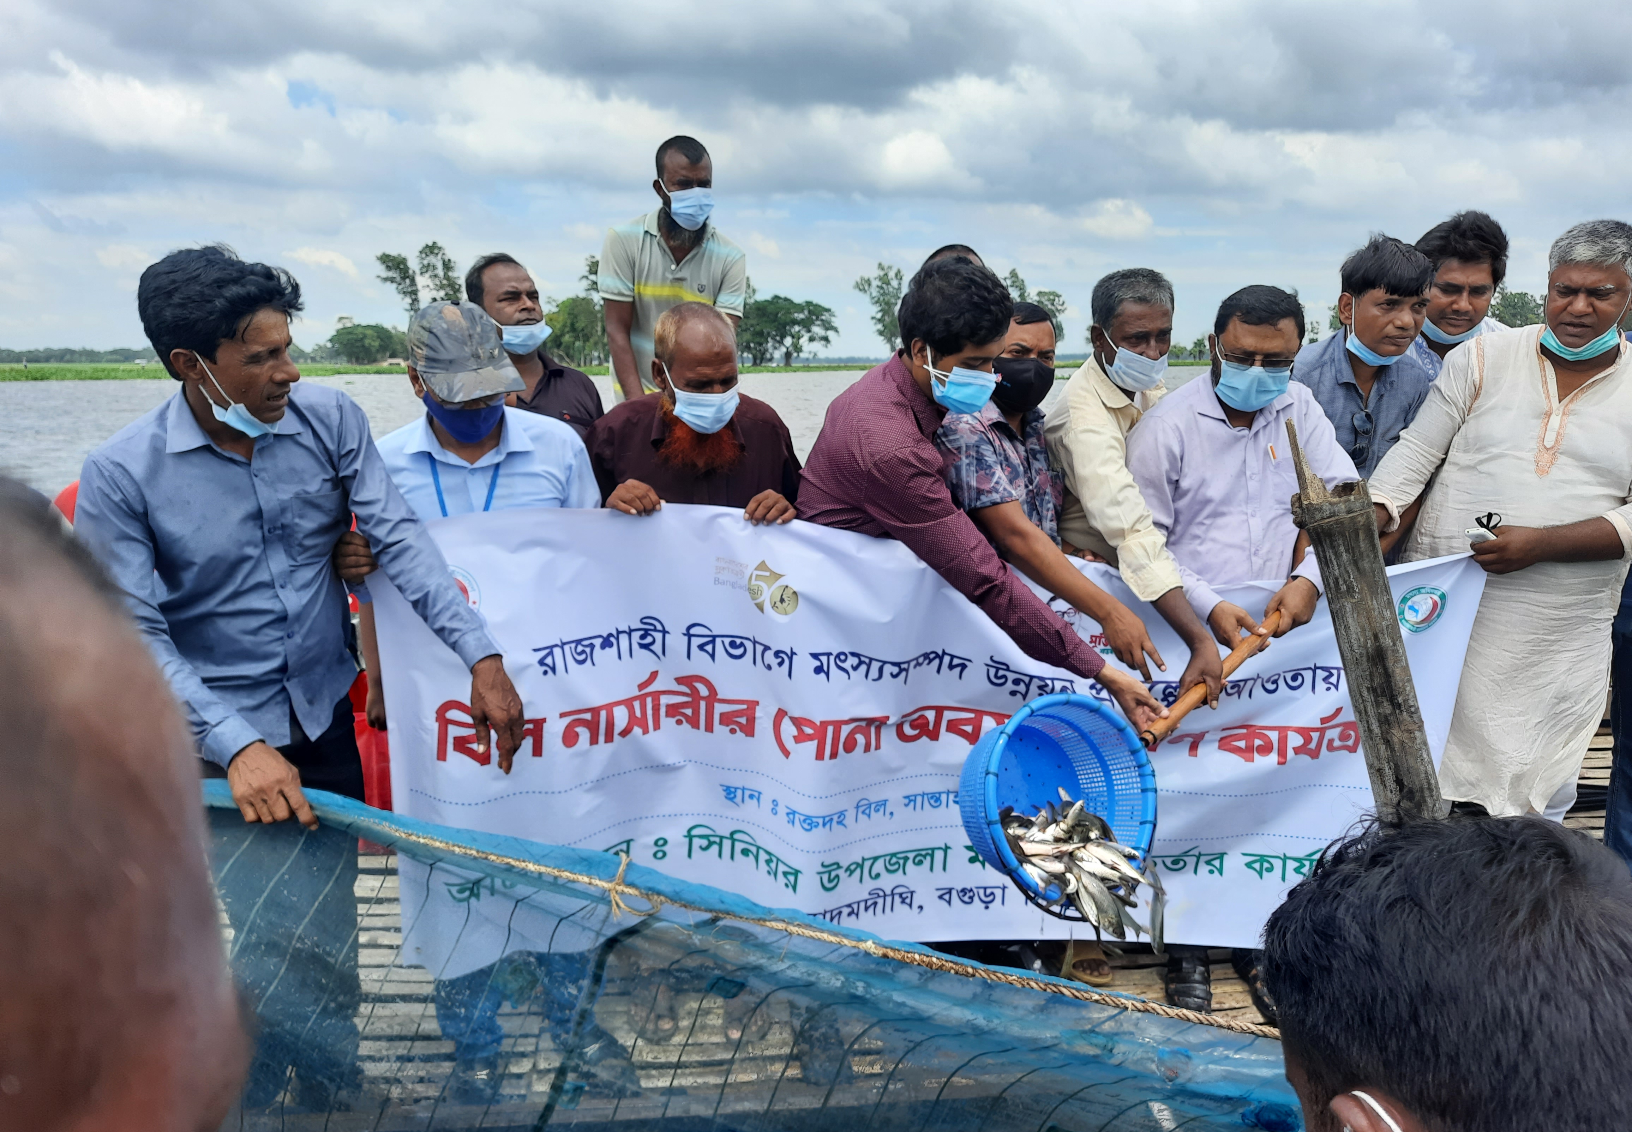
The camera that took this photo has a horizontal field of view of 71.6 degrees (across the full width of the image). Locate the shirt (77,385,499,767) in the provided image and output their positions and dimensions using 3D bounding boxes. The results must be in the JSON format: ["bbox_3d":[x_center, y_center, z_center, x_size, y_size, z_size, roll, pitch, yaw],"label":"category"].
[{"bbox_3d":[-0.833,0.006,1.761,0.510,0.590,0.500,-7,13,-32],"label":"shirt"}]

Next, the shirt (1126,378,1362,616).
[{"bbox_3d":[0.834,-0.061,2.227,0.460,0.600,0.400,3,11,16],"label":"shirt"}]

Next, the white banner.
[{"bbox_3d":[0.197,0.317,2.040,1.920,0.820,0.130,0,10,0],"label":"white banner"}]

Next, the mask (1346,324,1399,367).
[{"bbox_3d":[1.020,-0.402,2.070,0.115,0.075,0.080,0,22,0],"label":"mask"}]

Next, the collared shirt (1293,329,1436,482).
[{"bbox_3d":[1.155,-0.169,2.369,0.410,0.620,0.280,2,11,10],"label":"collared shirt"}]

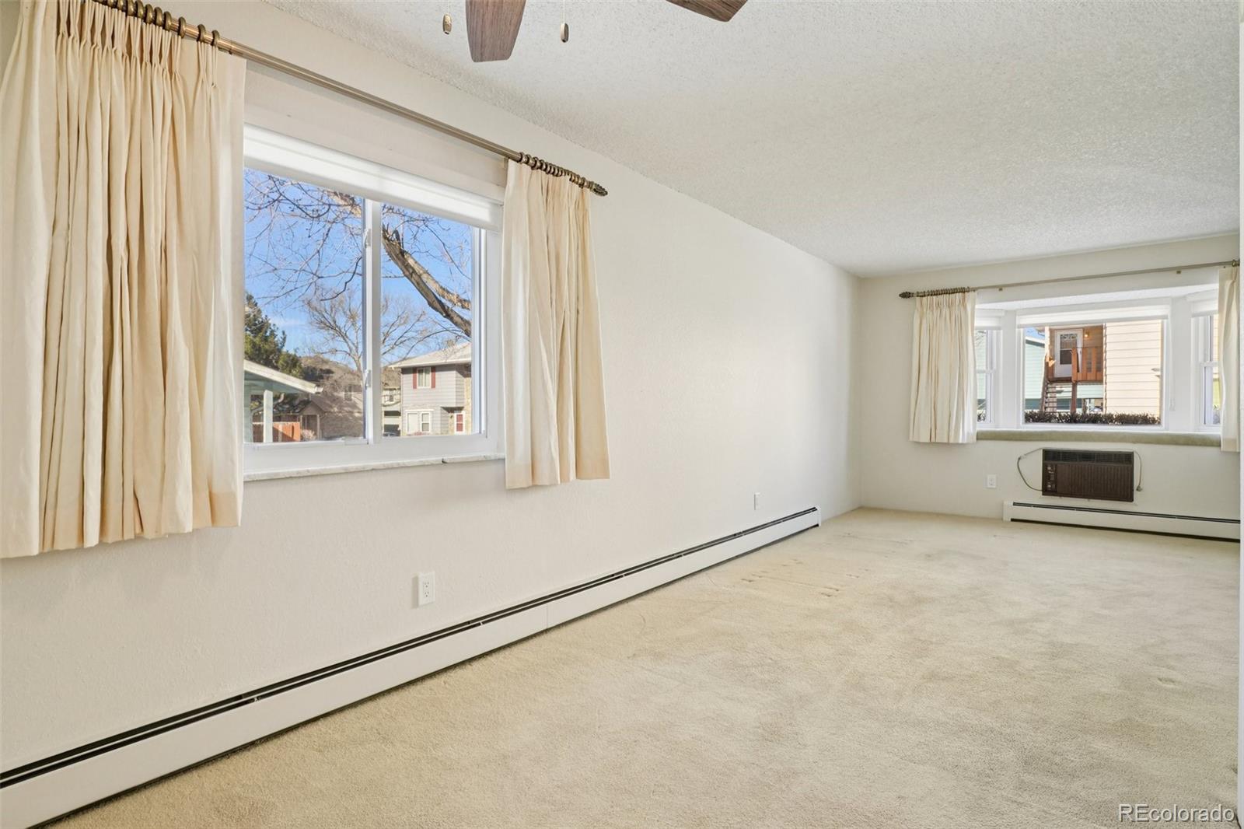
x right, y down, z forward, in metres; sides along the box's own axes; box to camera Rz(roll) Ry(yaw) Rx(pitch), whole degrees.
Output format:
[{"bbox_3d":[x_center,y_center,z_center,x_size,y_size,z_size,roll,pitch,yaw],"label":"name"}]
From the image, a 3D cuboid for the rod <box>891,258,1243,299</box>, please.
[{"bbox_3d":[3.846,-1.153,4.714,2.668,0.064,0.069,1,1,34],"label":"rod"}]

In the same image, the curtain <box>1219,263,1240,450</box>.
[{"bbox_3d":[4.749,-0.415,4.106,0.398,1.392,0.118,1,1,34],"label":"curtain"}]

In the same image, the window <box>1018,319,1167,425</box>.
[{"bbox_3d":[4.319,-0.383,5.123,1.026,1.029,0.069,1,1,34],"label":"window"}]

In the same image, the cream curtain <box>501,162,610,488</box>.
[{"bbox_3d":[-0.291,-0.387,2.638,0.108,1.431,0.580,1,1,43],"label":"cream curtain"}]

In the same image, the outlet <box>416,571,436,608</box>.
[{"bbox_3d":[-0.788,0.711,2.247,0.012,0.126,0.075,1,1,43],"label":"outlet"}]

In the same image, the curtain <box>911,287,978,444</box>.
[{"bbox_3d":[3.060,-0.438,5.264,0.541,1.411,0.118,1,1,34],"label":"curtain"}]

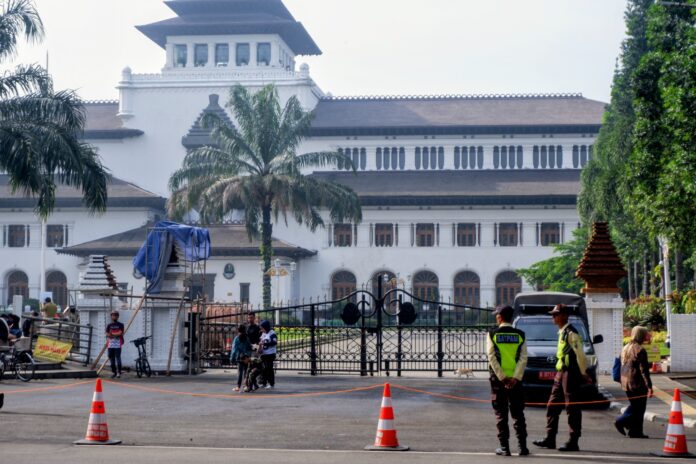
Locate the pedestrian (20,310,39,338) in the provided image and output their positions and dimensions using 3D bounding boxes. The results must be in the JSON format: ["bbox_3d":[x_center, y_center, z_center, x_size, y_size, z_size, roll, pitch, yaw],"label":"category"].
[{"bbox_3d":[-8.431,2.820,34.800,0.450,1.400,0.450,2,-4,-26],"label":"pedestrian"}]

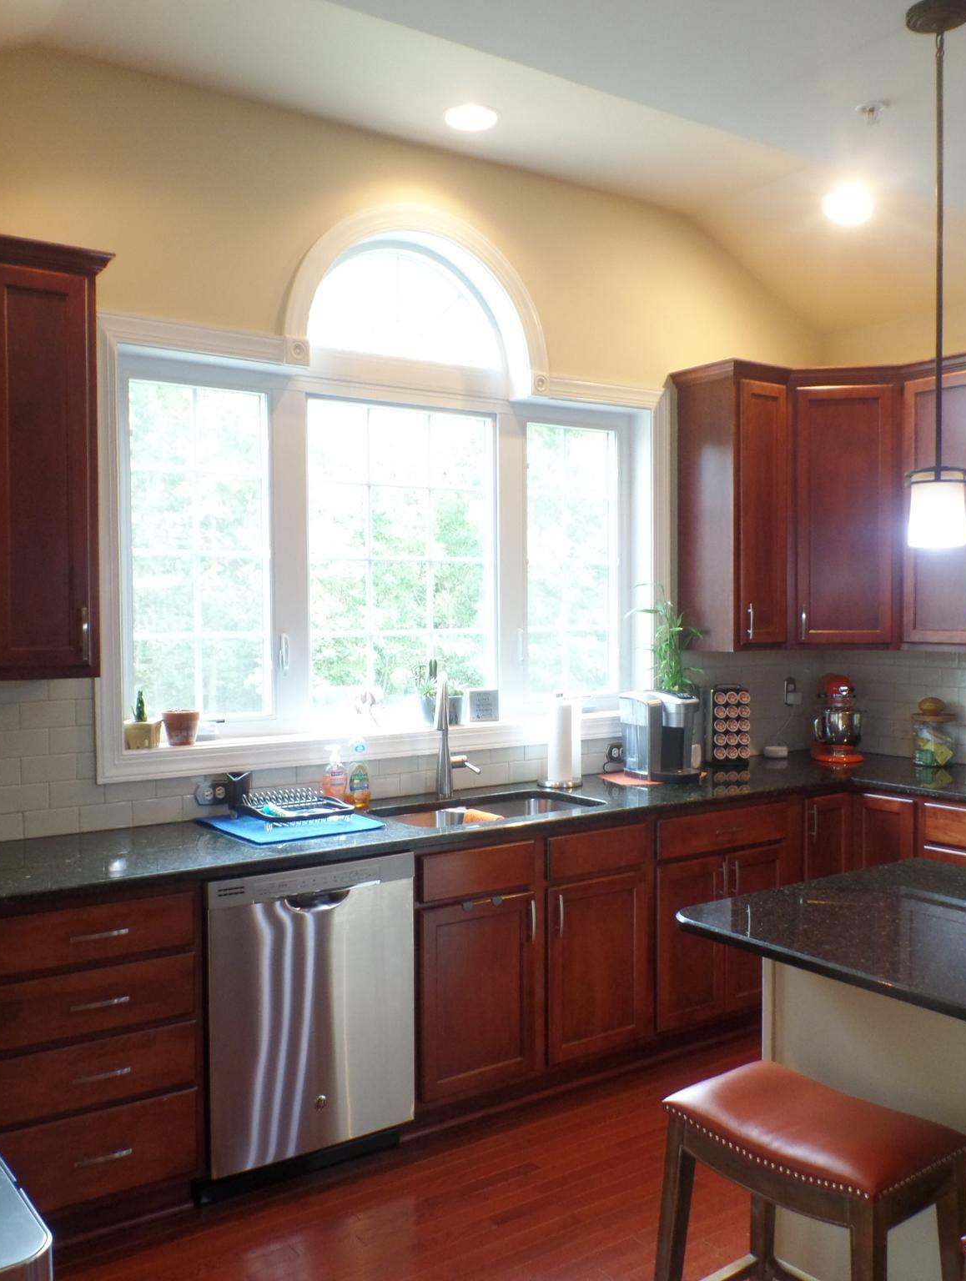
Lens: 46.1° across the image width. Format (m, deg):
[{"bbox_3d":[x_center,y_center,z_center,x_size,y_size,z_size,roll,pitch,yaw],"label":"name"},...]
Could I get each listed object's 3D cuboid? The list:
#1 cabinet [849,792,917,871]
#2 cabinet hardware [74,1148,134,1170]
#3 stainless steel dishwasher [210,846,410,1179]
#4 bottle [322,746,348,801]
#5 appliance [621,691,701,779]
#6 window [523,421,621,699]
[{"bbox_3d":[1.637,0.926,4.279,0.420,0.720,0.300,-1,2,-34],"label":"cabinet"},{"bbox_3d":[-0.916,1.240,2.730,0.142,0.014,0.032,-1,2,-34],"label":"cabinet hardware"},{"bbox_3d":[-0.606,0.983,3.265,0.600,0.777,0.585,-1,2,-35],"label":"stainless steel dishwasher"},{"bbox_3d":[-0.477,0.436,3.637,0.076,0.198,0.052,-1,2,-16],"label":"bottle"},{"bbox_3d":[0.674,0.354,4.294,0.220,0.327,0.300,-1,2,-35],"label":"appliance"},{"bbox_3d":[0.359,-0.304,4.446,0.490,1.080,0.070,-1,2,-34],"label":"window"}]

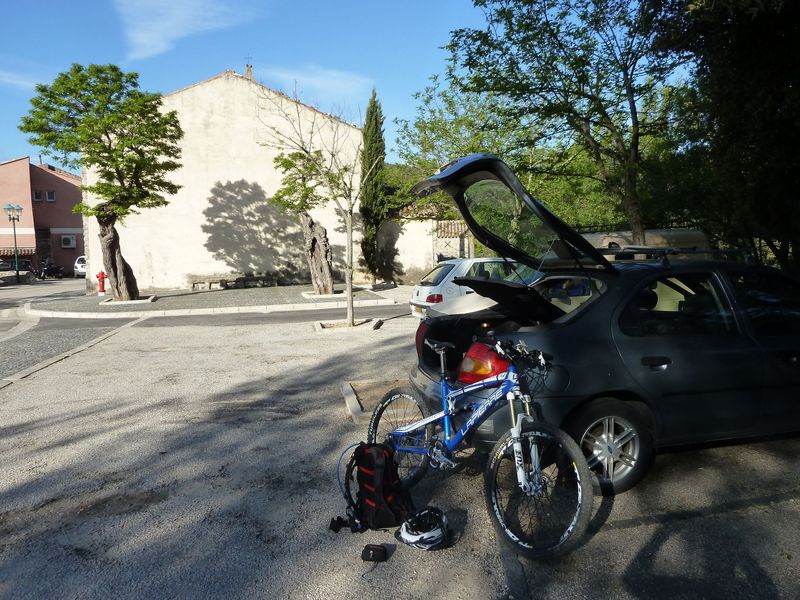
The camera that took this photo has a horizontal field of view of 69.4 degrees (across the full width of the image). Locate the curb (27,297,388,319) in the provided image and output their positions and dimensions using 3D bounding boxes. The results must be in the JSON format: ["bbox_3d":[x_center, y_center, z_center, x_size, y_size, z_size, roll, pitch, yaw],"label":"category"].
[{"bbox_3d":[-5.583,0.206,15.810,11.102,0.150,3.250,-1,5,-2],"label":"curb"}]

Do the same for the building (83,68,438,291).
[{"bbox_3d":[-6.416,-5.098,28.187,13.200,8.350,12.000,-2,5,-11],"label":"building"}]

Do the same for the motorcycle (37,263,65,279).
[{"bbox_3d":[-22.995,-1.912,37.951,1.950,1.150,0.750,-4,6,-31],"label":"motorcycle"}]

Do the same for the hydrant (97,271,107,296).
[{"bbox_3d":[-10.133,-0.558,19.562,0.360,0.890,0.340,-3,5,-25],"label":"hydrant"}]

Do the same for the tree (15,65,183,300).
[{"bbox_3d":[-9.373,-3.662,18.090,5.200,7.300,5.000,-1,5,0],"label":"tree"}]

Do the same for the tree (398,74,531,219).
[{"bbox_3d":[2.719,-5.125,24.617,6.000,9.000,6.000,-1,5,0],"label":"tree"}]

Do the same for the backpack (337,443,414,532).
[{"bbox_3d":[-0.137,1.032,3.251,0.270,0.455,0.270,4,7,45],"label":"backpack"}]

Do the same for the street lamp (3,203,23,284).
[{"bbox_3d":[-20.162,-2.962,30.315,1.000,4.350,0.700,-4,6,-33],"label":"street lamp"}]

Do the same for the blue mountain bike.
[{"bbox_3d":[0.373,0.740,3.372,0.690,1.060,1.785,16,-7,-37],"label":"blue mountain bike"}]

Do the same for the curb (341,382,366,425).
[{"bbox_3d":[-0.468,1.015,5.784,0.120,0.090,1.247,-2,5,-12],"label":"curb"}]

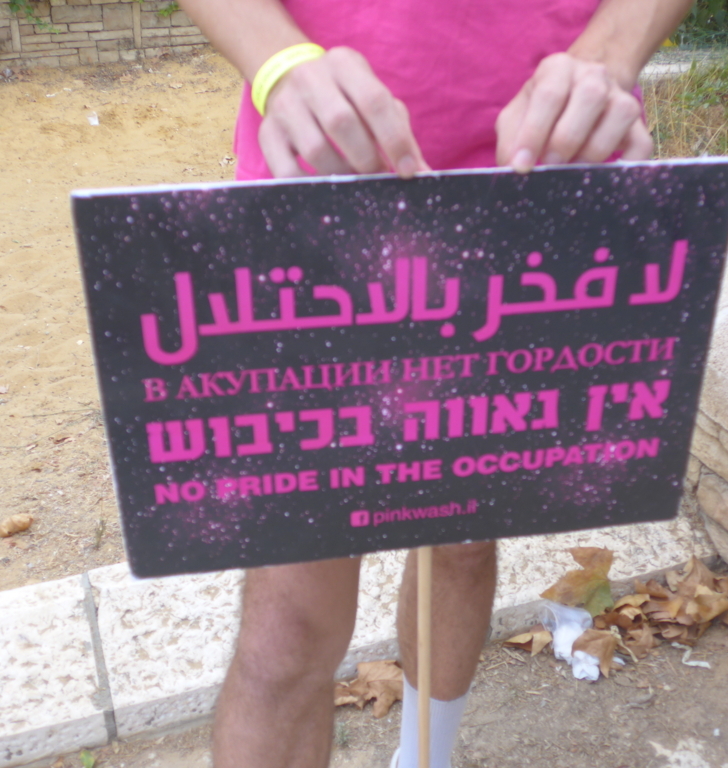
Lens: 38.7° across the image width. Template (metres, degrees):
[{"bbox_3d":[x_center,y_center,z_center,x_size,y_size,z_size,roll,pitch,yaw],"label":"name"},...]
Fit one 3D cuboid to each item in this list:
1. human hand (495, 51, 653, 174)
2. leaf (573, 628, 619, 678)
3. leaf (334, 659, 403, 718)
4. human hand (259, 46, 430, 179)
[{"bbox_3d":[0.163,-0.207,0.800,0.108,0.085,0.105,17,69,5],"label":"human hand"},{"bbox_3d":[0.361,0.422,1.621,0.066,0.058,0.053,-2,28,0],"label":"leaf"},{"bbox_3d":[0.006,0.463,1.582,0.135,0.040,0.090,6,28,13],"label":"leaf"},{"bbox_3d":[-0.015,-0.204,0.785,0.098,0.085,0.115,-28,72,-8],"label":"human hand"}]

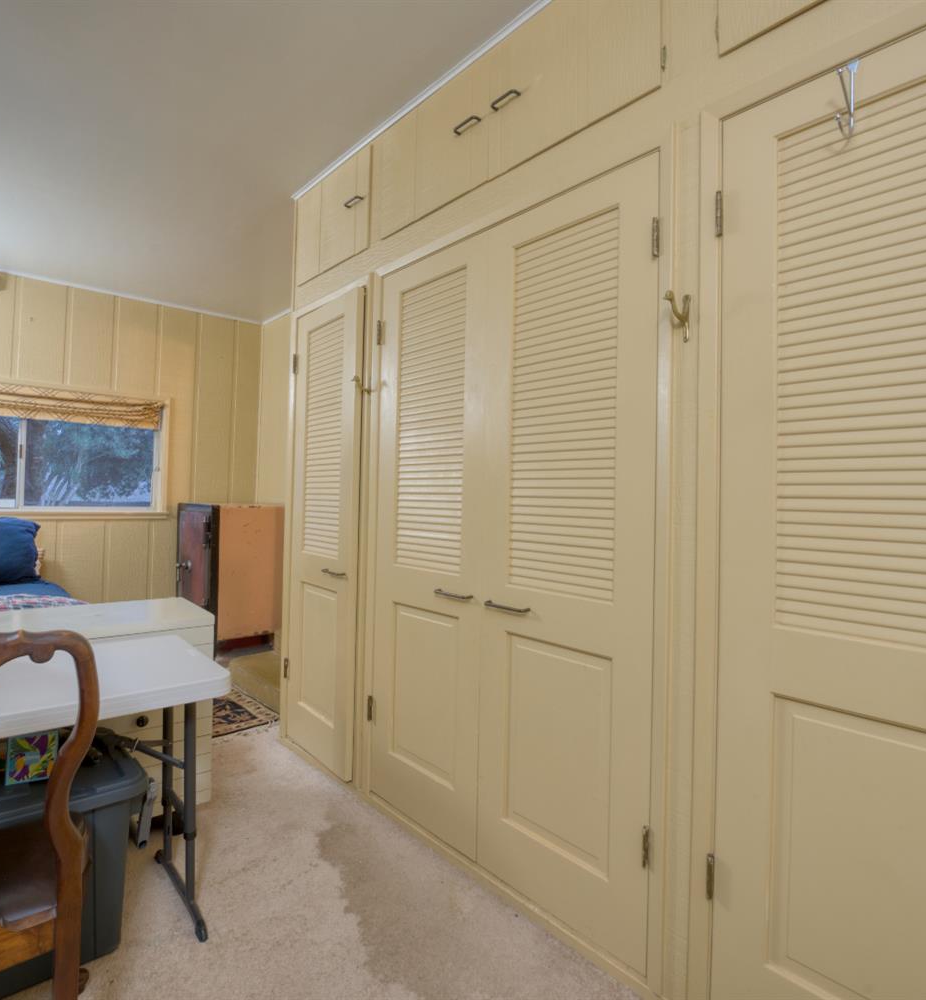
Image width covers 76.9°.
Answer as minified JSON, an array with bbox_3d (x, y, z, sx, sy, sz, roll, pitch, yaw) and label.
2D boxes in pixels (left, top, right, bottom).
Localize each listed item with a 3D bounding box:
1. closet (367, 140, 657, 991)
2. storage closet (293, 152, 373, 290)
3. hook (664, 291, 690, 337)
[{"bbox_3d":[0.267,0.150,2.070,0.580,2.034,1.204,1,0,-43],"label":"closet"},{"bbox_3d":[-0.382,-1.230,2.779,0.580,0.440,0.634,1,0,-43],"label":"storage closet"},{"bbox_3d":[0.496,-0.428,1.351,0.095,0.114,0.024,1,0,-43],"label":"hook"}]

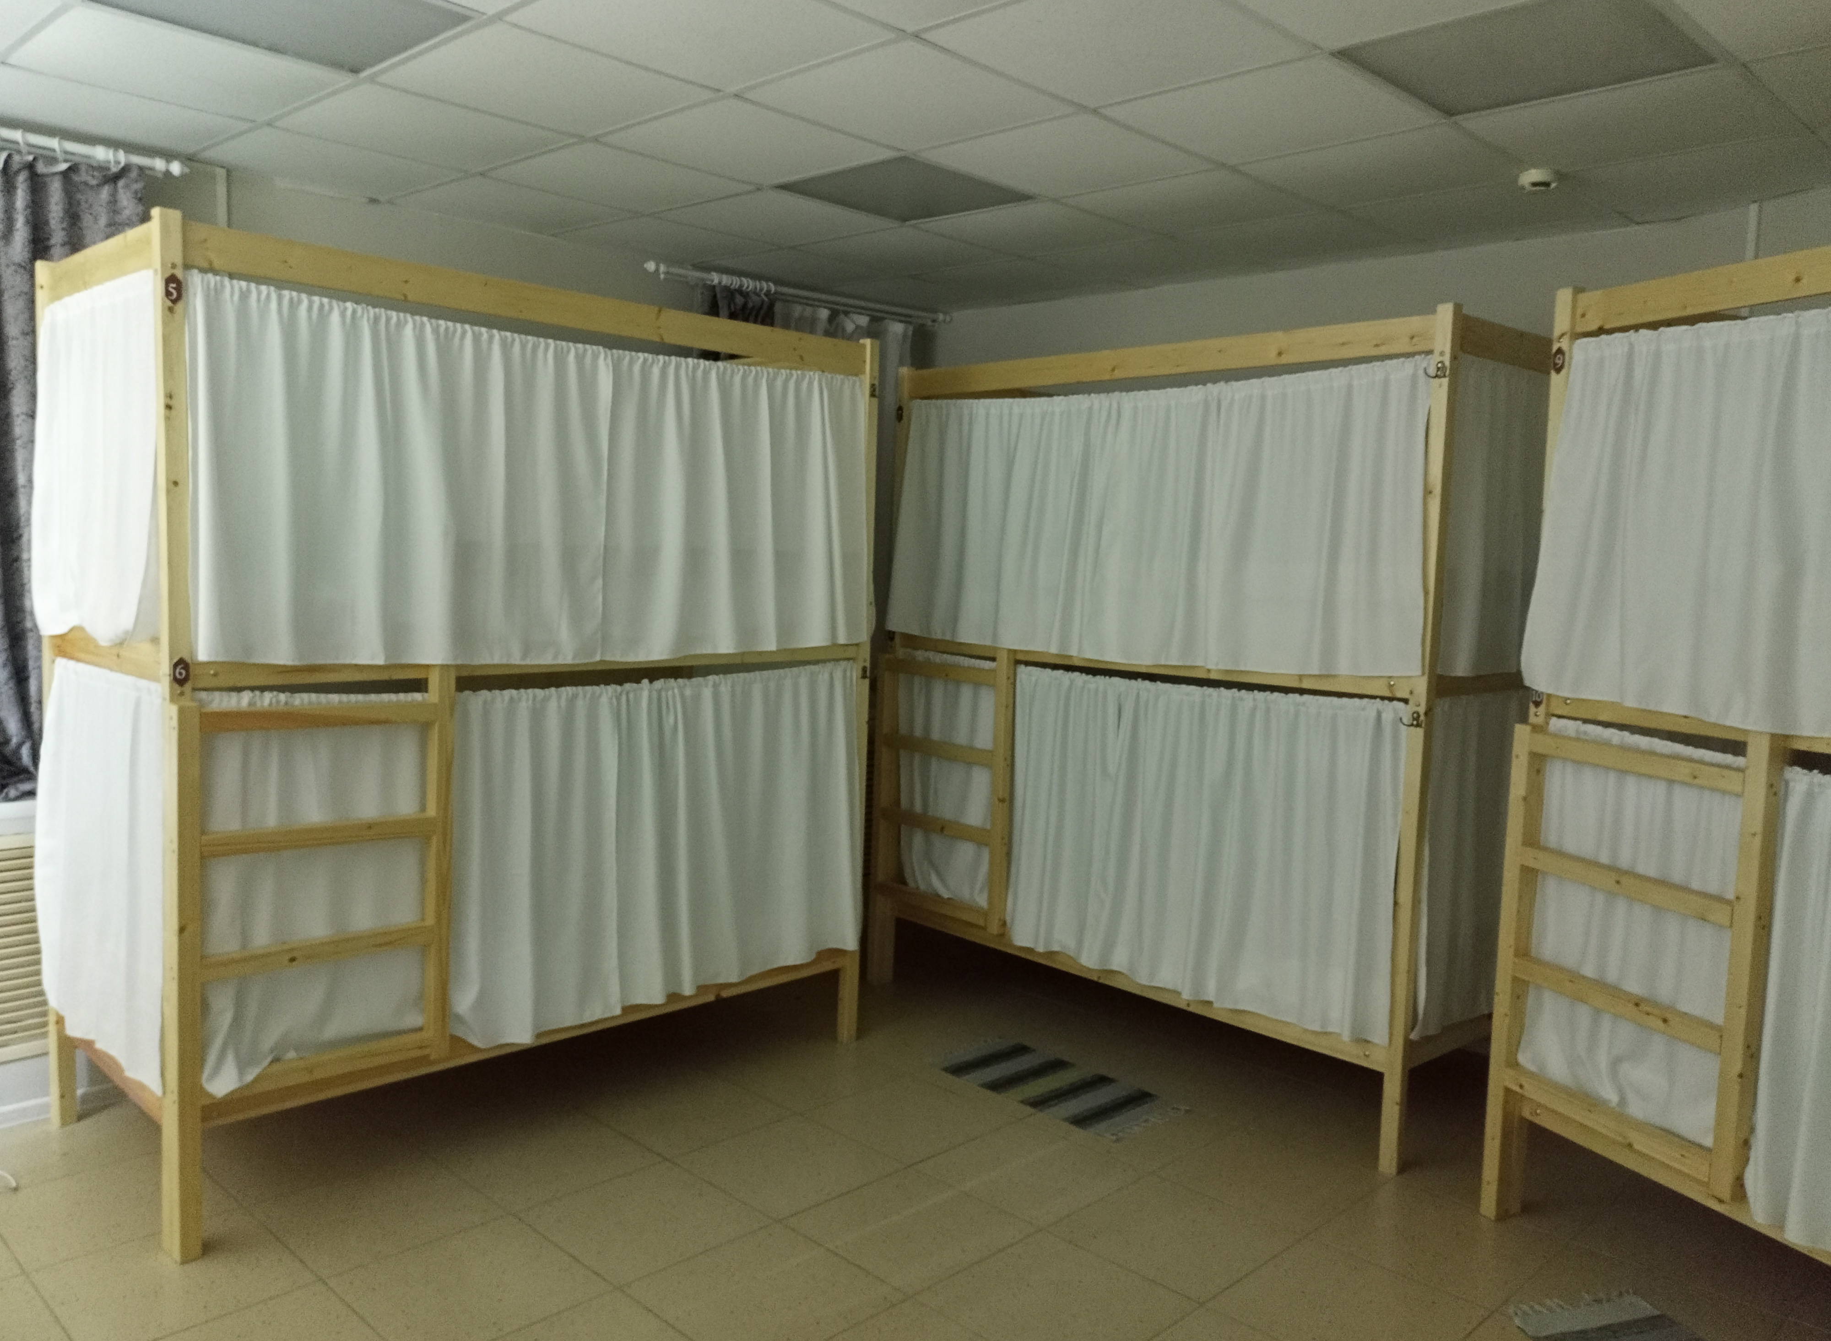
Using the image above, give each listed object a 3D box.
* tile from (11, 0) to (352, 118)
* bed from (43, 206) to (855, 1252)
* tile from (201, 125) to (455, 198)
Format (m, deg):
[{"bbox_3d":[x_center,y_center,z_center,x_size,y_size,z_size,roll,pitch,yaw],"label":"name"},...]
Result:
[{"bbox_3d":[-1.709,-1.410,3.458,0.585,0.020,0.585,6,5,44],"label":"tile"},{"bbox_3d":[-1.174,0.091,4.259,0.941,2.268,2.132,6,6,44],"label":"bed"},{"bbox_3d":[-1.678,-1.456,4.249,0.477,0.018,0.585,6,6,44],"label":"tile"}]

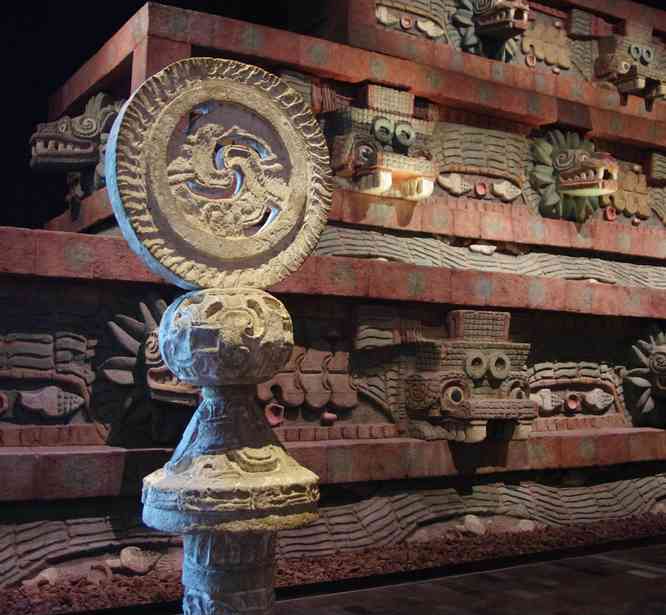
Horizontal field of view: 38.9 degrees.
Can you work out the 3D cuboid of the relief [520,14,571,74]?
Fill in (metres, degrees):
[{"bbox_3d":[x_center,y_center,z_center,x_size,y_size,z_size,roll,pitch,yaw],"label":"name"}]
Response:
[{"bbox_3d":[3.062,-3.856,13.678,0.952,0.715,0.170,3,-5,-32],"label":"relief"}]

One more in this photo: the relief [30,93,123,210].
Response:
[{"bbox_3d":[-2.636,-1.717,9.742,0.870,1.130,1.120,3,-5,-32],"label":"relief"}]

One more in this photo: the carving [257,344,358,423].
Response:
[{"bbox_3d":[-0.208,0.617,7.614,0.932,0.630,0.180,3,-5,-32],"label":"carving"}]

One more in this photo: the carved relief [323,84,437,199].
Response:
[{"bbox_3d":[0.496,-1.676,9.622,1.033,1.166,0.780,3,-5,-32],"label":"carved relief"}]

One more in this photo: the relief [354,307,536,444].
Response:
[{"bbox_3d":[1.029,0.566,8.036,1.512,1.126,0.780,3,-5,-32],"label":"relief"}]

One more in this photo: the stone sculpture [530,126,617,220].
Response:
[{"bbox_3d":[2.977,-1.607,11.115,1.120,1.122,0.870,3,-5,-32],"label":"stone sculpture"}]

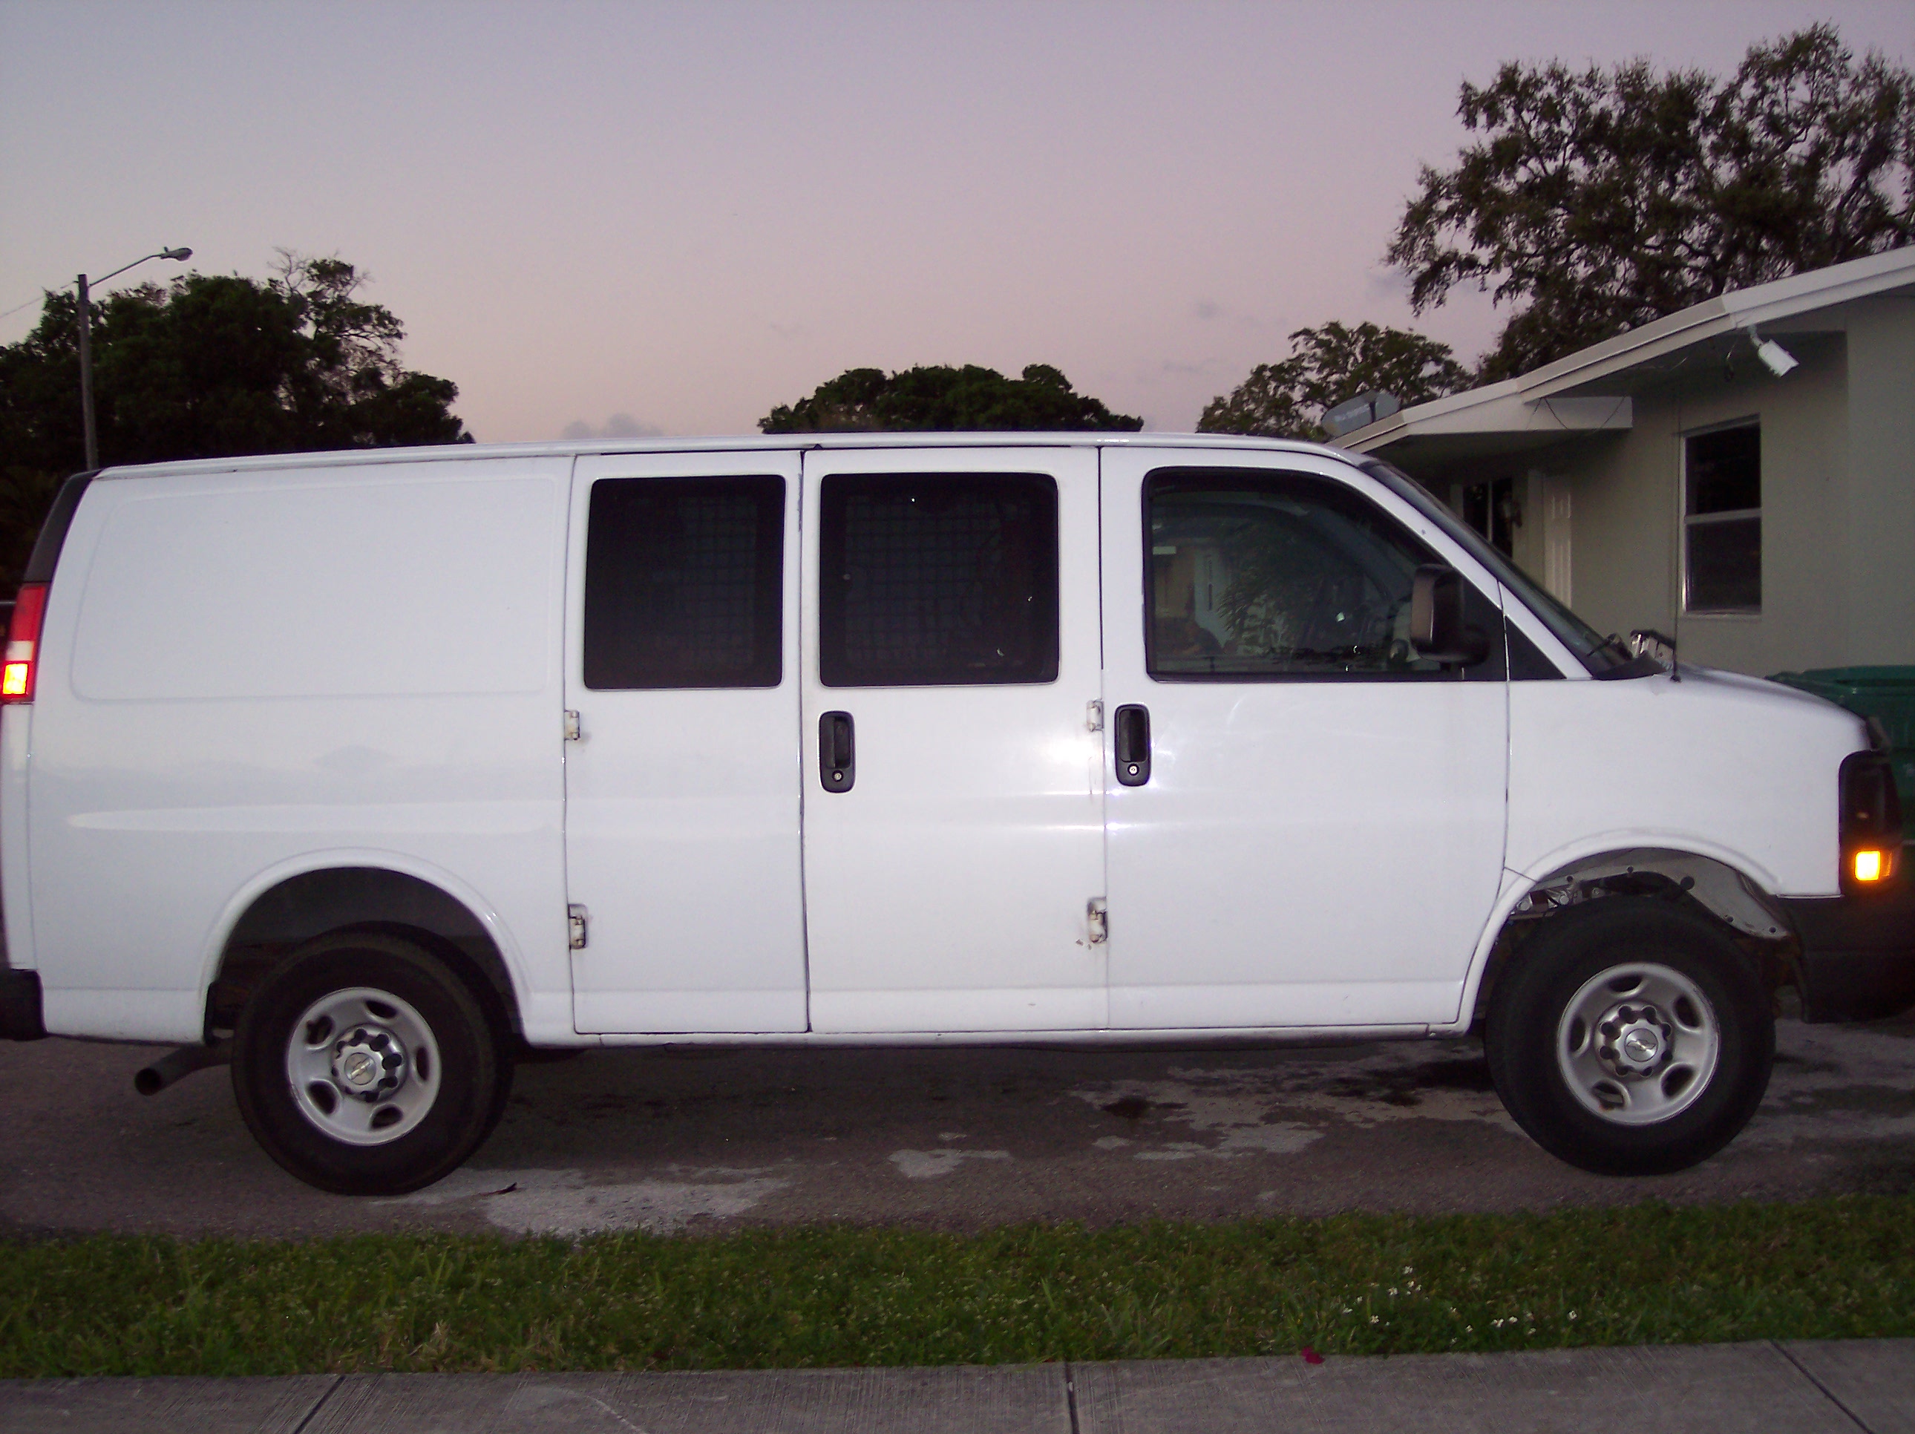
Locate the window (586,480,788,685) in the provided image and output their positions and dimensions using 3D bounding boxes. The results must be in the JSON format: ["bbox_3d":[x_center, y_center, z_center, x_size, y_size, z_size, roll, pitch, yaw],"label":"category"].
[{"bbox_3d":[-0.741,-0.365,5.694,0.546,0.590,0.050,-1,-8,3],"label":"window"}]

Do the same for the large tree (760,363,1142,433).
[{"bbox_3d":[-0.040,-5.222,55.199,11.500,8.121,11.000,-1,3,0],"label":"large tree"}]

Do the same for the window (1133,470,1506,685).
[{"bbox_3d":[0.980,-0.380,5.615,0.954,0.577,0.060,-1,-8,3],"label":"window"}]

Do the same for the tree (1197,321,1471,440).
[{"bbox_3d":[7.878,-4.319,42.177,6.800,7.214,6.500,-1,3,0],"label":"tree"}]

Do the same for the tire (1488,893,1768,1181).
[{"bbox_3d":[1.811,0.853,5.679,0.733,0.727,0.230,-1,3,3],"label":"tire"}]

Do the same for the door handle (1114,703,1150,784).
[{"bbox_3d":[0.466,0.076,5.576,0.097,0.216,0.050,-1,-1,3],"label":"door handle"}]

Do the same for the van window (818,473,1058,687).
[{"bbox_3d":[-0.050,-0.369,5.663,0.647,0.587,0.050,-1,-8,3],"label":"van window"}]

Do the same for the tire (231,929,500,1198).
[{"bbox_3d":[-1.614,0.939,5.838,0.733,0.727,0.230,-1,3,3],"label":"tire"}]

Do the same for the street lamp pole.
[{"bbox_3d":[-16.806,-4.902,43.103,2.388,9.472,0.350,-1,3,0],"label":"street lamp pole"}]

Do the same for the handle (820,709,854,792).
[{"bbox_3d":[-0.320,0.095,5.612,0.096,0.214,0.050,-1,-1,3],"label":"handle"}]

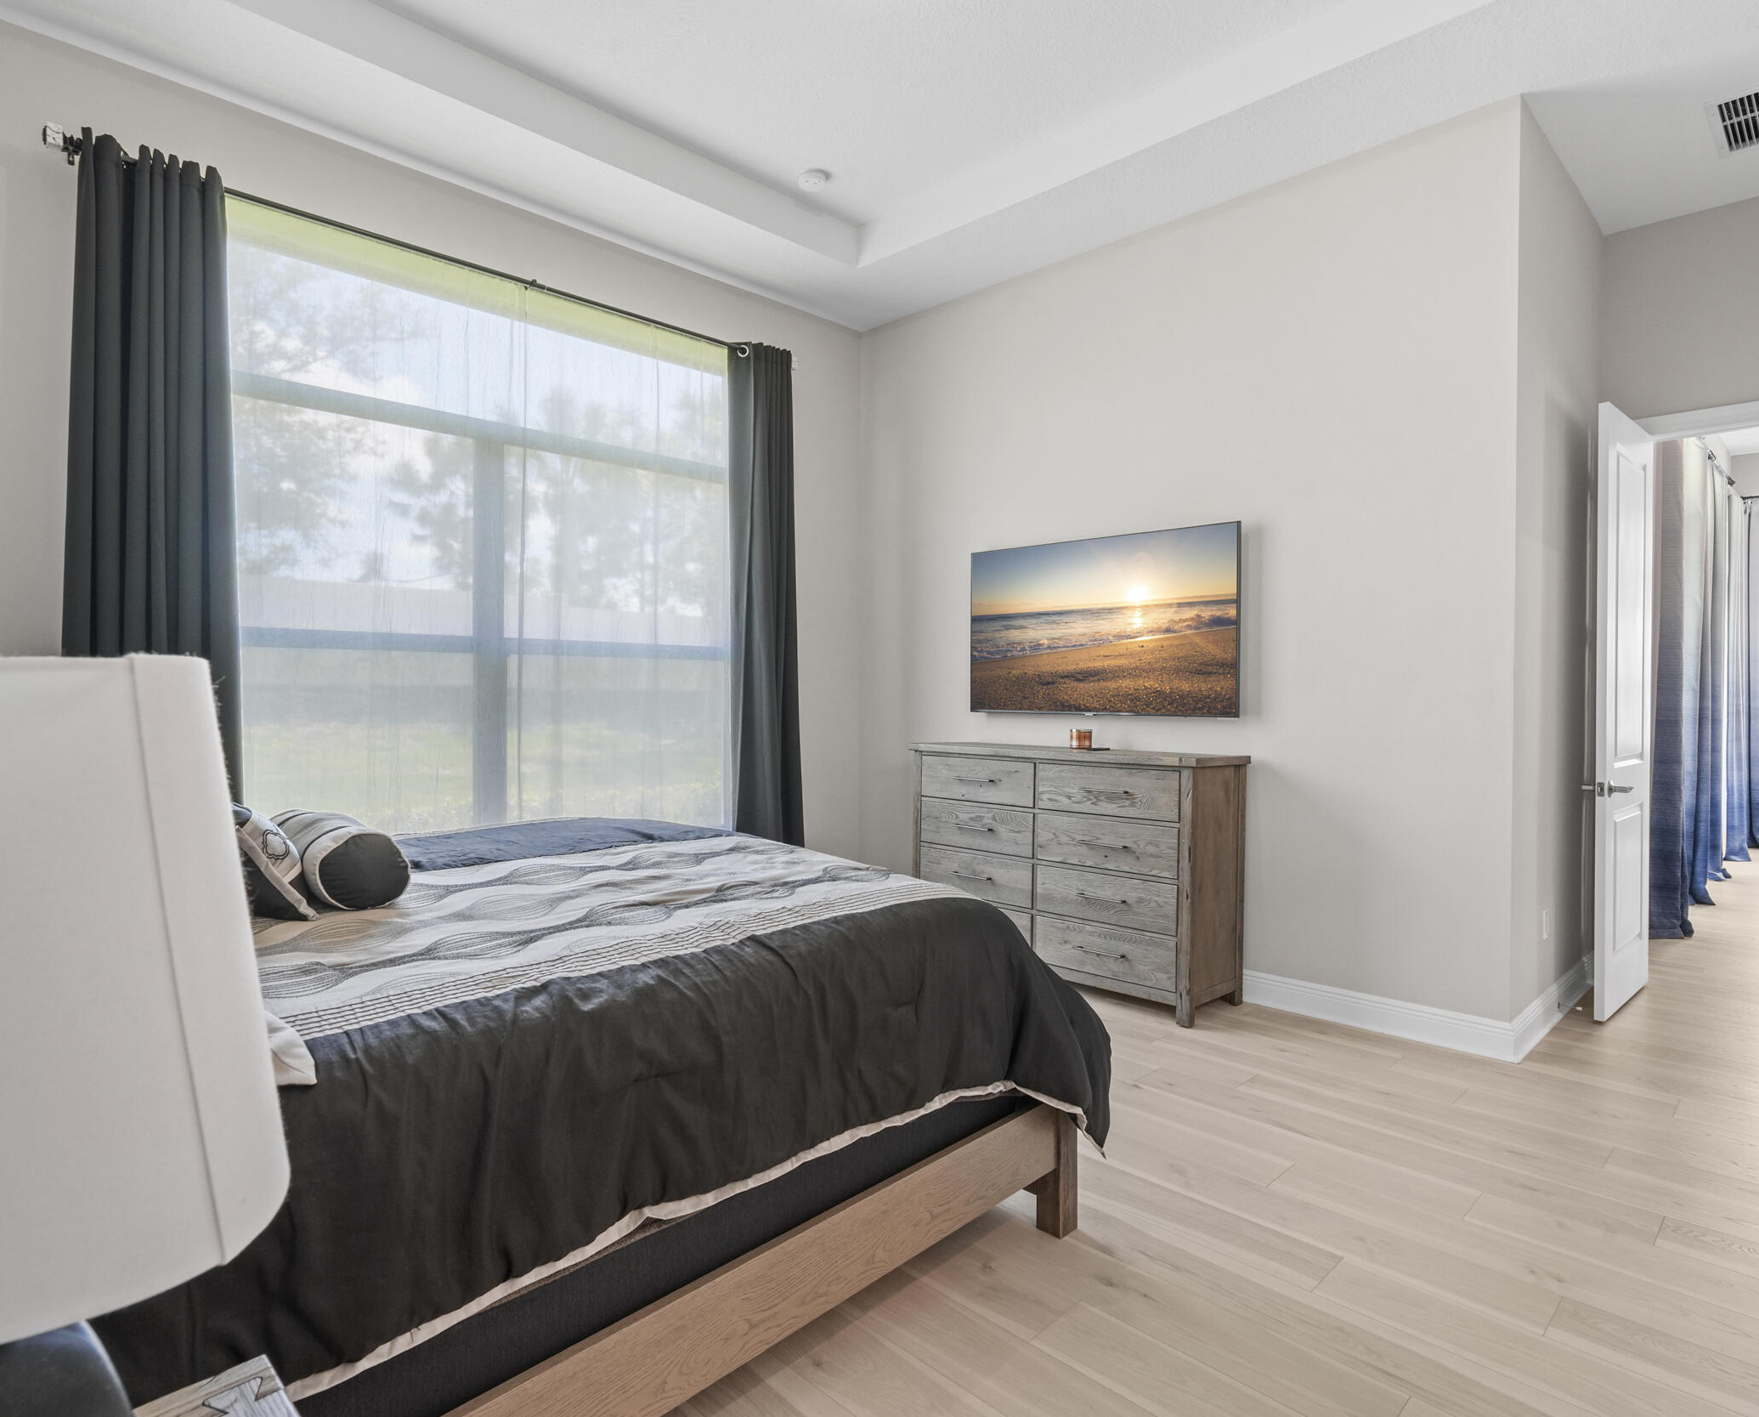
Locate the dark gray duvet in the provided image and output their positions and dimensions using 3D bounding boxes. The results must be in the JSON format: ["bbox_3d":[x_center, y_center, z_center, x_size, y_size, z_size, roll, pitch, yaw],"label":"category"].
[{"bbox_3d":[-0.905,0.746,2.324,2.015,0.630,2.151,-1,1,-45],"label":"dark gray duvet"}]

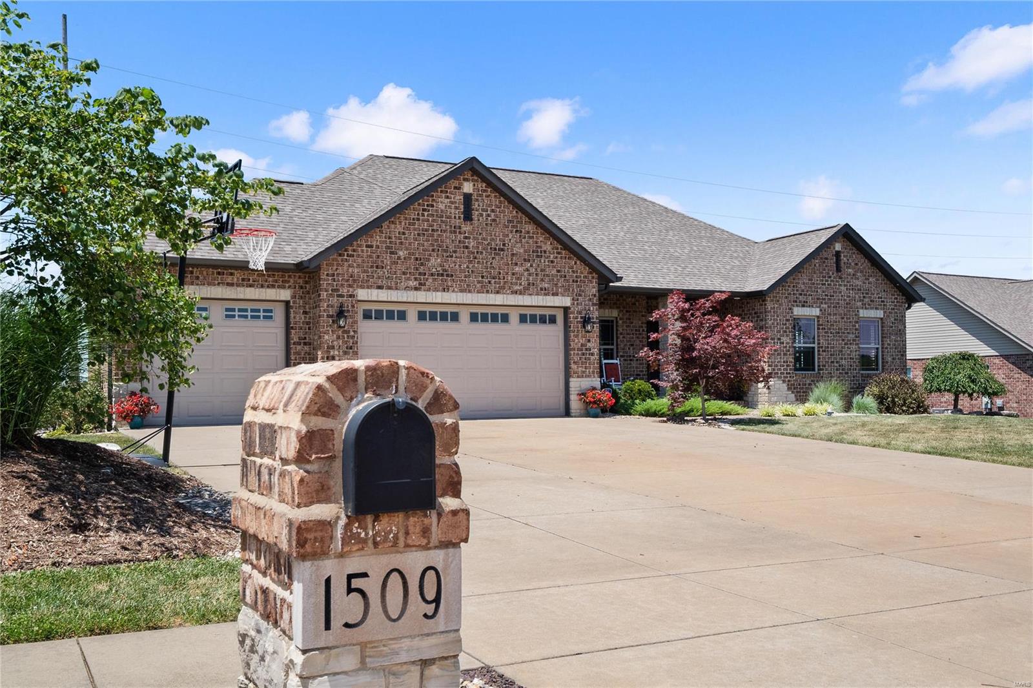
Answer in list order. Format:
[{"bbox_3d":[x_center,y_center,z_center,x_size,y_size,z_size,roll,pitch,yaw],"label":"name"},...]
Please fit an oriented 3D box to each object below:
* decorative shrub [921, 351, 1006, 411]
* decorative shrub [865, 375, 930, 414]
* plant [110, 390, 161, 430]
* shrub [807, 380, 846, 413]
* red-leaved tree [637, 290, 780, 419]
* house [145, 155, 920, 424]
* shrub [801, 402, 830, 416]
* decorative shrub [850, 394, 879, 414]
[{"bbox_3d":[13.570,1.138,29.600,2.495,1.818,2.443,1,-1,-26],"label":"decorative shrub"},{"bbox_3d":[10.223,1.354,26.200,1.682,1.094,1.648,1,-1,-26],"label":"decorative shrub"},{"bbox_3d":[-6.972,1.211,17.850,0.874,0.702,0.856,1,-1,-26],"label":"plant"},{"bbox_3d":[8.368,1.425,26.300,1.013,0.883,0.992,1,-1,-26],"label":"shrub"},{"bbox_3d":[4.276,0.261,21.800,2.992,2.874,2.900,0,-1,0],"label":"red-leaved tree"},{"bbox_3d":[-0.480,-1.743,28.030,22.200,7.000,13.300,1,-1,-26],"label":"house"},{"bbox_3d":[7.573,1.655,24.700,0.714,0.364,0.600,1,-1,-26],"label":"shrub"},{"bbox_3d":[9.248,1.596,25.900,0.748,0.530,0.733,1,-1,-26],"label":"decorative shrub"}]

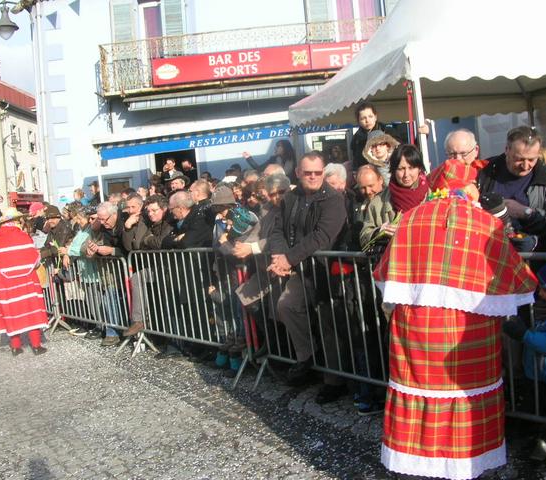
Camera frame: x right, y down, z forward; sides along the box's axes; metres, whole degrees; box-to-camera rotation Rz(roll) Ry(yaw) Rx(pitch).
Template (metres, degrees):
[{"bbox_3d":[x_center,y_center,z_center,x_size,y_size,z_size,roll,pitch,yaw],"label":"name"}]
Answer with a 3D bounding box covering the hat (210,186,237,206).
[{"bbox_3d":[-0.460,-0.395,5.950,0.260,0.190,0.270,-5,3,14],"label":"hat"}]

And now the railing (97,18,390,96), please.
[{"bbox_3d":[-0.410,-3.785,13.519,6.100,1.020,0.650,-6,4,-2],"label":"railing"}]

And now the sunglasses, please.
[{"bbox_3d":[0.274,-0.473,4.600,0.145,0.045,0.140,-6,4,-7],"label":"sunglasses"}]

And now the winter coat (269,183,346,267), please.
[{"bbox_3d":[0.253,-0.099,4.750,0.500,0.650,0.360,-4,4,23],"label":"winter coat"}]

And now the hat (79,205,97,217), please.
[{"bbox_3d":[-2.395,-0.383,8.400,0.220,0.160,0.240,-3,5,41],"label":"hat"}]

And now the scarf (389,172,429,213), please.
[{"bbox_3d":[0.892,-0.308,4.200,0.290,0.260,0.240,-5,3,14],"label":"scarf"}]

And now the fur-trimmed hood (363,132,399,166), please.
[{"bbox_3d":[0.796,-0.661,4.750,0.265,0.260,0.260,-5,3,9],"label":"fur-trimmed hood"}]

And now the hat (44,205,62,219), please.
[{"bbox_3d":[-2.930,-0.379,8.600,0.260,0.180,0.230,-9,5,-41],"label":"hat"}]

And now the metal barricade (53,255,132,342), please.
[{"bbox_3d":[-2.322,0.730,8.146,0.420,1.080,2.370,-7,3,-37],"label":"metal barricade"}]

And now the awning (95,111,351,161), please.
[{"bbox_3d":[-0.583,-2.297,13.568,6.100,0.660,0.950,-5,3,3],"label":"awning"}]

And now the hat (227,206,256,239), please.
[{"bbox_3d":[-0.266,-0.144,5.650,0.250,0.270,0.260,9,14,37],"label":"hat"}]

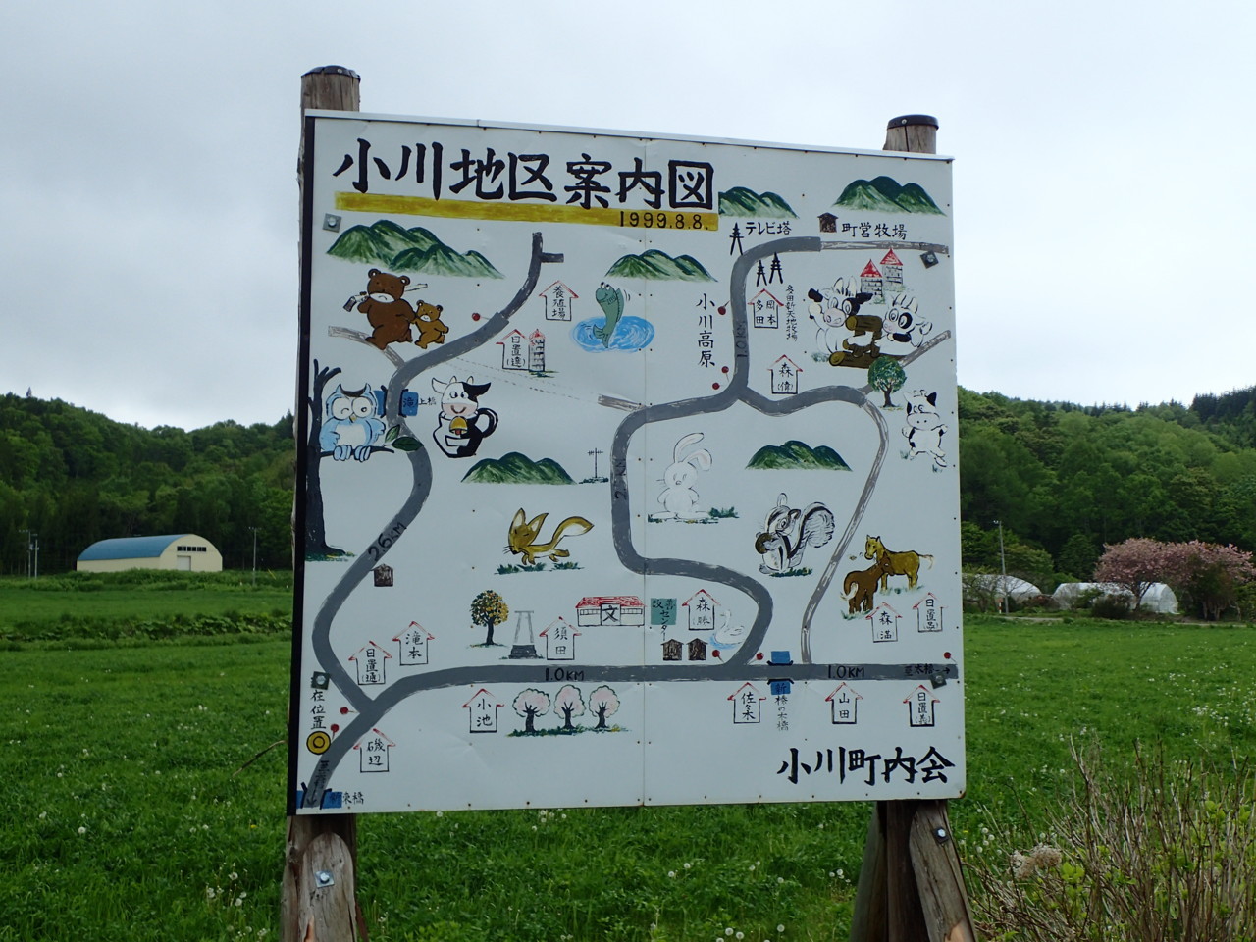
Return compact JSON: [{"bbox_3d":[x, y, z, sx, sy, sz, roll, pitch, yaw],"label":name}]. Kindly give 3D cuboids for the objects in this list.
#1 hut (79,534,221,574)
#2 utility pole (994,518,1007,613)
[{"bbox_3d":[-82.999,14.949,251.551,27.493,6.889,11.714,-5,-8,42],"label":"hut"},{"bbox_3d":[38.775,10.005,150.481,0.700,9.639,0.350,-3,-6,0],"label":"utility pole"}]

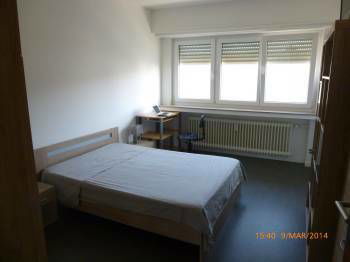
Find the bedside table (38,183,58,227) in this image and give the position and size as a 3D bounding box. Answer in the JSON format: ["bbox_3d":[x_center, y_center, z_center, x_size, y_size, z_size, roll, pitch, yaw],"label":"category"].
[{"bbox_3d":[-1.489,0.775,2.527,0.385,0.392,0.392,6,13,24],"label":"bedside table"}]

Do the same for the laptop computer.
[{"bbox_3d":[-0.213,-0.347,4.512,0.289,0.148,0.296,6,13,24],"label":"laptop computer"}]

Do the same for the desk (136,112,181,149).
[{"bbox_3d":[-0.312,0.085,4.814,0.577,0.821,0.740,6,13,24],"label":"desk"}]

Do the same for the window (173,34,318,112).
[{"bbox_3d":[1.169,-1.103,4.825,2.634,1.325,0.089,5,13,22],"label":"window"}]

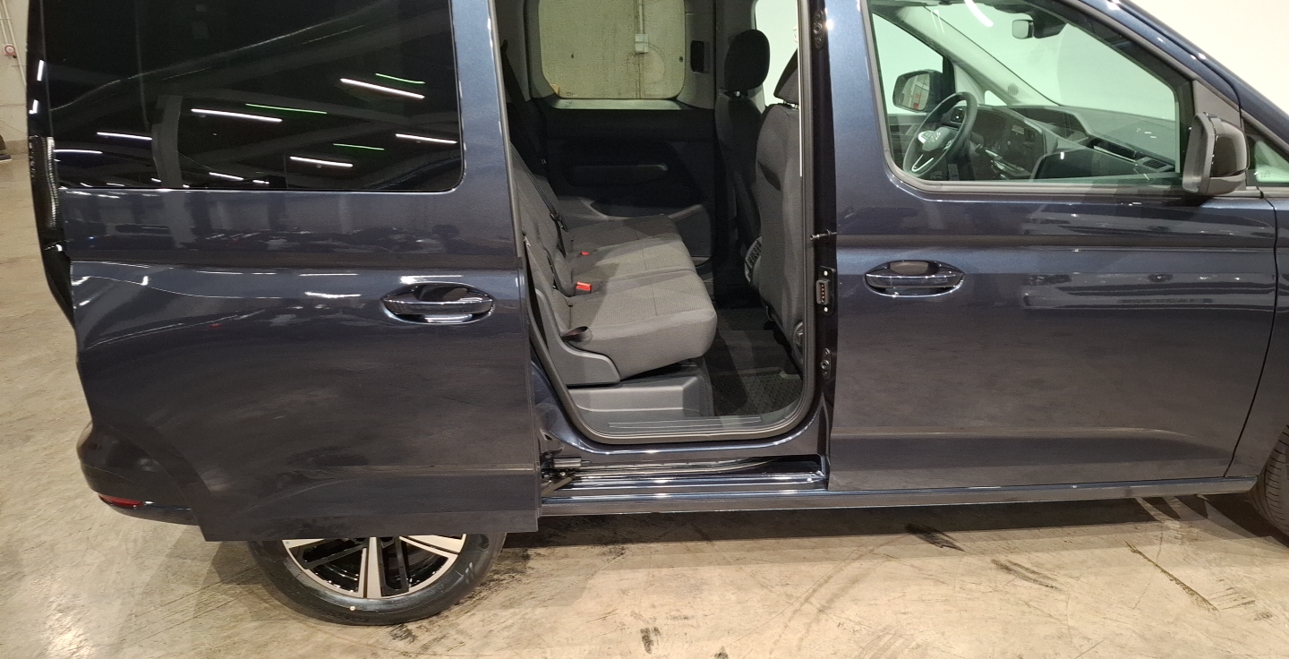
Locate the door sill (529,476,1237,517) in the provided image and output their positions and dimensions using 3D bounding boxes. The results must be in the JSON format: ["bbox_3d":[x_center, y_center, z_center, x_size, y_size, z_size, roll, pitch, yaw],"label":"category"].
[{"bbox_3d":[0.671,0.435,2.302,1.975,0.081,0.090,-2,19,-2],"label":"door sill"}]

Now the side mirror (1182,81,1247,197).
[{"bbox_3d":[1.288,-0.438,1.959,0.225,0.255,0.230,-2,19,-2],"label":"side mirror"}]

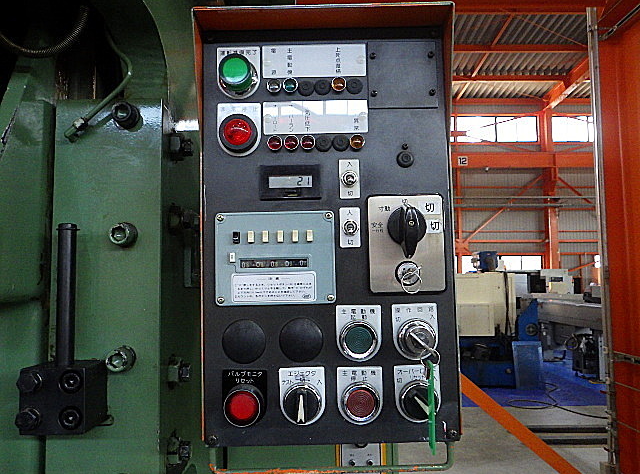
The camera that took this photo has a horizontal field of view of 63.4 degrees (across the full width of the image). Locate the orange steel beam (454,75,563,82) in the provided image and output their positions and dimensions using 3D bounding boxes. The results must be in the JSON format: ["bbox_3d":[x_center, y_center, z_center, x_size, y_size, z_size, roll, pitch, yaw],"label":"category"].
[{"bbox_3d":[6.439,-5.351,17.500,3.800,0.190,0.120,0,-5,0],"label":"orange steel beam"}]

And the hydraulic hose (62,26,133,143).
[{"bbox_3d":[-0.290,-0.207,0.690,0.085,0.170,0.090,-1,-4,1],"label":"hydraulic hose"}]

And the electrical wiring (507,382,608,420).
[{"bbox_3d":[2.570,1.850,5.930,1.000,0.030,1.600,-1,-5,0],"label":"electrical wiring"}]

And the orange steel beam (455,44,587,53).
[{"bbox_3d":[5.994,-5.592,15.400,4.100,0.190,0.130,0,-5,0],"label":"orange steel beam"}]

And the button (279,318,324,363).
[{"bbox_3d":[-0.018,0.097,0.486,0.042,0.042,0.013,-1,-5,0],"label":"button"}]

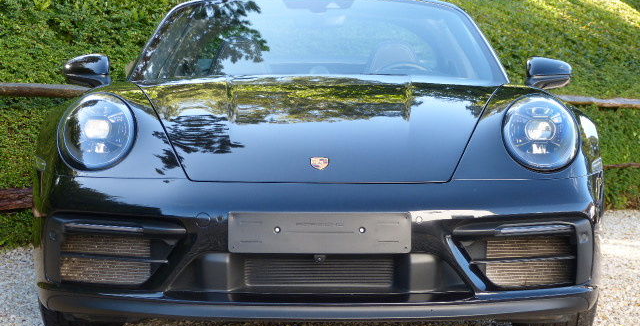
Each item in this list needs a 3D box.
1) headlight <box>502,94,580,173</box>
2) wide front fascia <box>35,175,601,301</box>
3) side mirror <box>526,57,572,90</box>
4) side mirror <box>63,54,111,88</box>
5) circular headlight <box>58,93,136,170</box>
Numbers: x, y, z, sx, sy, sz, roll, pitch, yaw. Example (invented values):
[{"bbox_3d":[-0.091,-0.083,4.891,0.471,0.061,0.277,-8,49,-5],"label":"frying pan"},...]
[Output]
[{"bbox_3d":[0.685,-0.092,5.230,0.240,0.237,0.200,0,0,0],"label":"headlight"},{"bbox_3d":[-0.005,0.220,5.080,1.800,0.365,0.560,0,0,0],"label":"wide front fascia"},{"bbox_3d":[0.887,-0.346,6.500,0.185,0.135,0.130,0,0,0],"label":"side mirror"},{"bbox_3d":[-0.898,-0.353,6.500,0.185,0.135,0.130,0,0,0],"label":"side mirror"},{"bbox_3d":[-0.692,-0.098,5.230,0.240,0.237,0.200,0,0,0],"label":"circular headlight"}]

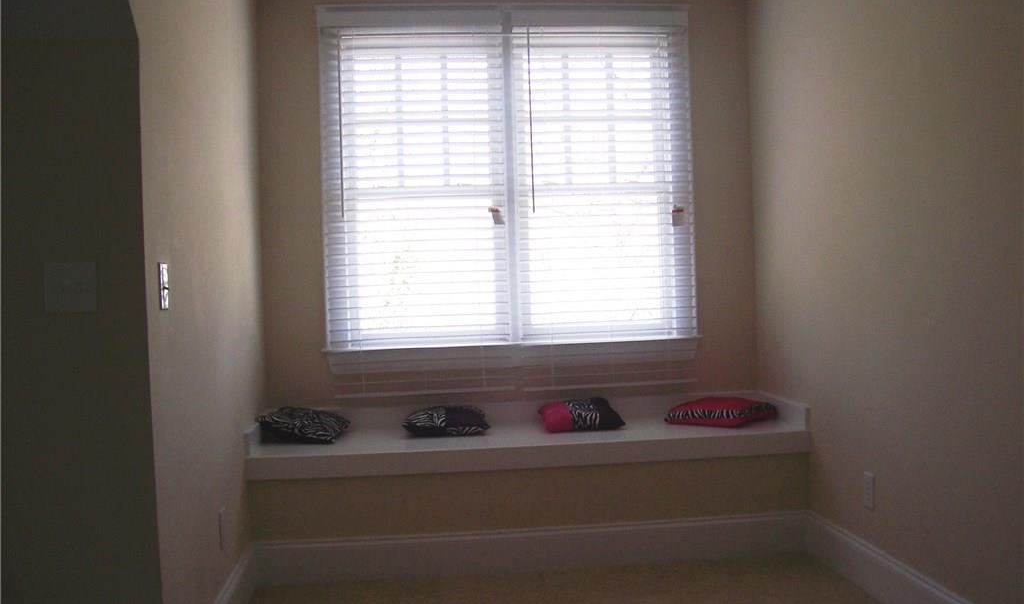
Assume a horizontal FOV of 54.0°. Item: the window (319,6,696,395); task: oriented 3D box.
[{"bbox_3d":[0.001,-0.427,4.142,1.519,1.569,0.110,-2,1,-6],"label":"window"}]

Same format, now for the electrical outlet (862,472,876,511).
[{"bbox_3d":[1.150,0.609,3.235,0.012,0.116,0.072,-2,1,-6],"label":"electrical outlet"}]

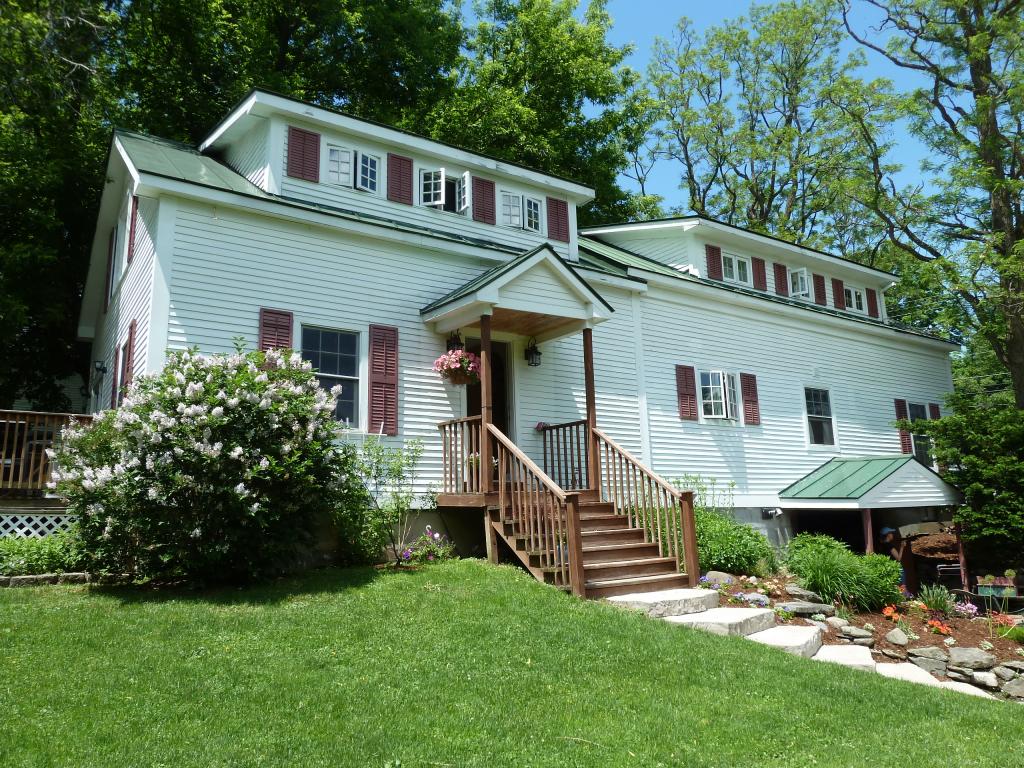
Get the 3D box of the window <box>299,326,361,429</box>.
[{"bbox_3d":[-2.418,-0.088,9.867,0.800,1.324,0.100,5,-12,-33],"label":"window"}]

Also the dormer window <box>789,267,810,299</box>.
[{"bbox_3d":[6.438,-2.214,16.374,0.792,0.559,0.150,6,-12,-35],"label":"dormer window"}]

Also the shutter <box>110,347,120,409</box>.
[{"bbox_3d":[-5.887,0.216,10.958,0.040,1.500,0.430,6,-13,-34],"label":"shutter"}]

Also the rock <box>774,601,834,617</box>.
[{"bbox_3d":[3.243,2.489,8.200,0.600,0.130,0.360,-8,-13,28],"label":"rock"}]

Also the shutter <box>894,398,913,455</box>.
[{"bbox_3d":[9.053,1.110,17.003,0.441,1.494,0.040,6,-12,-34],"label":"shutter"}]

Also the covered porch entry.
[{"bbox_3d":[0.634,0.283,9.952,2.429,4.632,3.018,6,-12,-35],"label":"covered porch entry"}]

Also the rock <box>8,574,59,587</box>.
[{"bbox_3d":[-4.355,1.794,6.728,0.400,0.100,0.170,6,-13,-34],"label":"rock"}]

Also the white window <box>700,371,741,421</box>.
[{"bbox_3d":[4.077,0.229,14.403,1.098,1.009,0.147,6,-13,-34],"label":"white window"}]

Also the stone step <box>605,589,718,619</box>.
[{"bbox_3d":[1.661,2.347,7.851,1.550,0.190,0.740,9,-15,-44],"label":"stone step"}]

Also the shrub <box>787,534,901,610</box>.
[{"bbox_3d":[3.945,2.231,8.800,1.176,0.823,1.078,-6,-12,23],"label":"shrub"}]

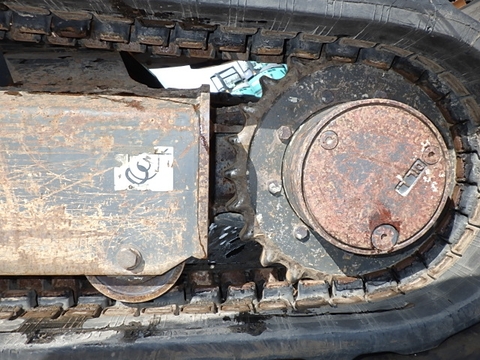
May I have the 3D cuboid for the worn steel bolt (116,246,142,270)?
[{"bbox_3d":[-0.143,0.101,0.501,0.031,0.031,0.014,0,5,-2],"label":"worn steel bolt"}]

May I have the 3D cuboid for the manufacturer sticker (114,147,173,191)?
[{"bbox_3d":[-0.123,-0.014,0.499,0.075,0.058,0.002,0,5,-2],"label":"manufacturer sticker"}]

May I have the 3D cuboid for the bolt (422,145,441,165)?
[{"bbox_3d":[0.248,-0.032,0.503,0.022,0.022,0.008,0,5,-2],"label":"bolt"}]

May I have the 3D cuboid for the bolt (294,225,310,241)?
[{"bbox_3d":[0.095,0.079,0.588,0.021,0.021,0.009,0,5,-2],"label":"bolt"}]

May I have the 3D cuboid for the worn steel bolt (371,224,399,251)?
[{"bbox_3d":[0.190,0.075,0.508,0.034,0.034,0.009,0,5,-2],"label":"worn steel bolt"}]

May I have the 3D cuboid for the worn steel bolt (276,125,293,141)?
[{"bbox_3d":[0.067,-0.070,0.574,0.021,0.021,0.009,0,5,-2],"label":"worn steel bolt"}]

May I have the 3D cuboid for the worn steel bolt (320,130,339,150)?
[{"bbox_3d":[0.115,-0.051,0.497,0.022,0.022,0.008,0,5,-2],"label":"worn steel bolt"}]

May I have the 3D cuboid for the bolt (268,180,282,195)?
[{"bbox_3d":[0.053,0.011,0.580,0.020,0.020,0.009,0,5,-2],"label":"bolt"}]

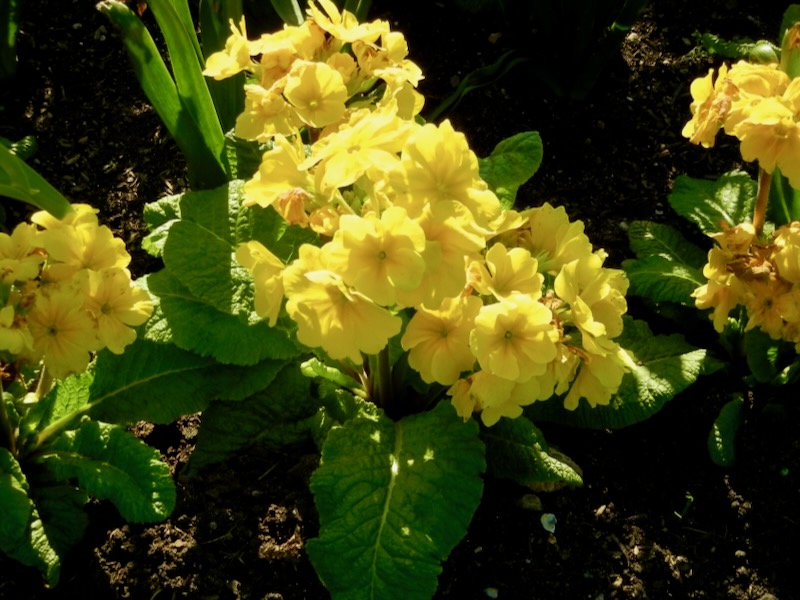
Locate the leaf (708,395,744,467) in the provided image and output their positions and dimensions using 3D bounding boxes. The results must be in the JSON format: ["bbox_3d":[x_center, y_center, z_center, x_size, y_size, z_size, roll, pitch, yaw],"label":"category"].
[{"bbox_3d":[0.165,0.066,0.608,0.018,0.020,0.039,13,42,16],"label":"leaf"}]

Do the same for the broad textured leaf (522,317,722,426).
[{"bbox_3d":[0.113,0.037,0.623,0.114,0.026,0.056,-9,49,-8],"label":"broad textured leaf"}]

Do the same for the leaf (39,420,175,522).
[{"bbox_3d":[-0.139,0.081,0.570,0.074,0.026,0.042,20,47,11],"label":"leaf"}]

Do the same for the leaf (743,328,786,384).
[{"bbox_3d":[0.192,0.029,0.634,0.023,0.025,0.022,-4,40,-4],"label":"leaf"}]

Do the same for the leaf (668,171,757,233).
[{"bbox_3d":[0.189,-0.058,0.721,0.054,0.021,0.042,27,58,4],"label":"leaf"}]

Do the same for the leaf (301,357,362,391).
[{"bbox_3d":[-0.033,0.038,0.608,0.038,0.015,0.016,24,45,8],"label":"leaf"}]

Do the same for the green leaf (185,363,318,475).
[{"bbox_3d":[-0.076,0.059,0.603,0.074,0.032,0.056,-11,41,-13],"label":"green leaf"}]

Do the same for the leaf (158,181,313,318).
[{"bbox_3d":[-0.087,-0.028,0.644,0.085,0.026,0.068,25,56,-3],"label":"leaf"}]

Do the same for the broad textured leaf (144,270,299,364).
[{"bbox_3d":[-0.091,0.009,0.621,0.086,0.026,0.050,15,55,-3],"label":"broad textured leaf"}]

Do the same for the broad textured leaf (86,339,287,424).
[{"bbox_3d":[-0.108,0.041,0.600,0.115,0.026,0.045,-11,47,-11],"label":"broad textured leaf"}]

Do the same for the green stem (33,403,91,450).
[{"bbox_3d":[-0.170,0.064,0.604,0.042,0.007,0.007,-37,42,14],"label":"green stem"}]

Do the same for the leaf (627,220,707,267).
[{"bbox_3d":[0.154,-0.032,0.692,0.050,0.020,0.036,26,46,27],"label":"leaf"}]

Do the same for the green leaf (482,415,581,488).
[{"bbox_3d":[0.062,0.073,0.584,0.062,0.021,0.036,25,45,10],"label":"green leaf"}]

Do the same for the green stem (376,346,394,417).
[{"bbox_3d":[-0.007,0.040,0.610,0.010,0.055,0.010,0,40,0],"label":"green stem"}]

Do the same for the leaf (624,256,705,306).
[{"bbox_3d":[0.145,-0.011,0.659,0.047,0.018,0.036,4,40,4],"label":"leaf"}]

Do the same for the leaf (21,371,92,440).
[{"bbox_3d":[-0.172,0.052,0.602,0.040,0.022,0.028,-26,46,-27],"label":"leaf"}]

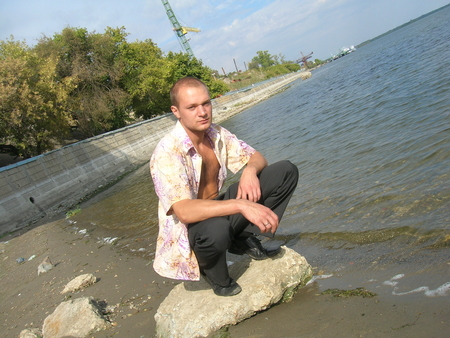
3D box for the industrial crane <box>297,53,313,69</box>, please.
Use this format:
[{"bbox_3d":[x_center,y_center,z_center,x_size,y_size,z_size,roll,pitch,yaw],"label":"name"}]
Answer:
[{"bbox_3d":[55.943,-76.063,310.000,13.000,12.500,7.000,-24,7,0],"label":"industrial crane"}]

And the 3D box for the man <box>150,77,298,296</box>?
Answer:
[{"bbox_3d":[-0.055,0.072,1.991,0.620,0.960,0.680,-30,9,-40],"label":"man"}]

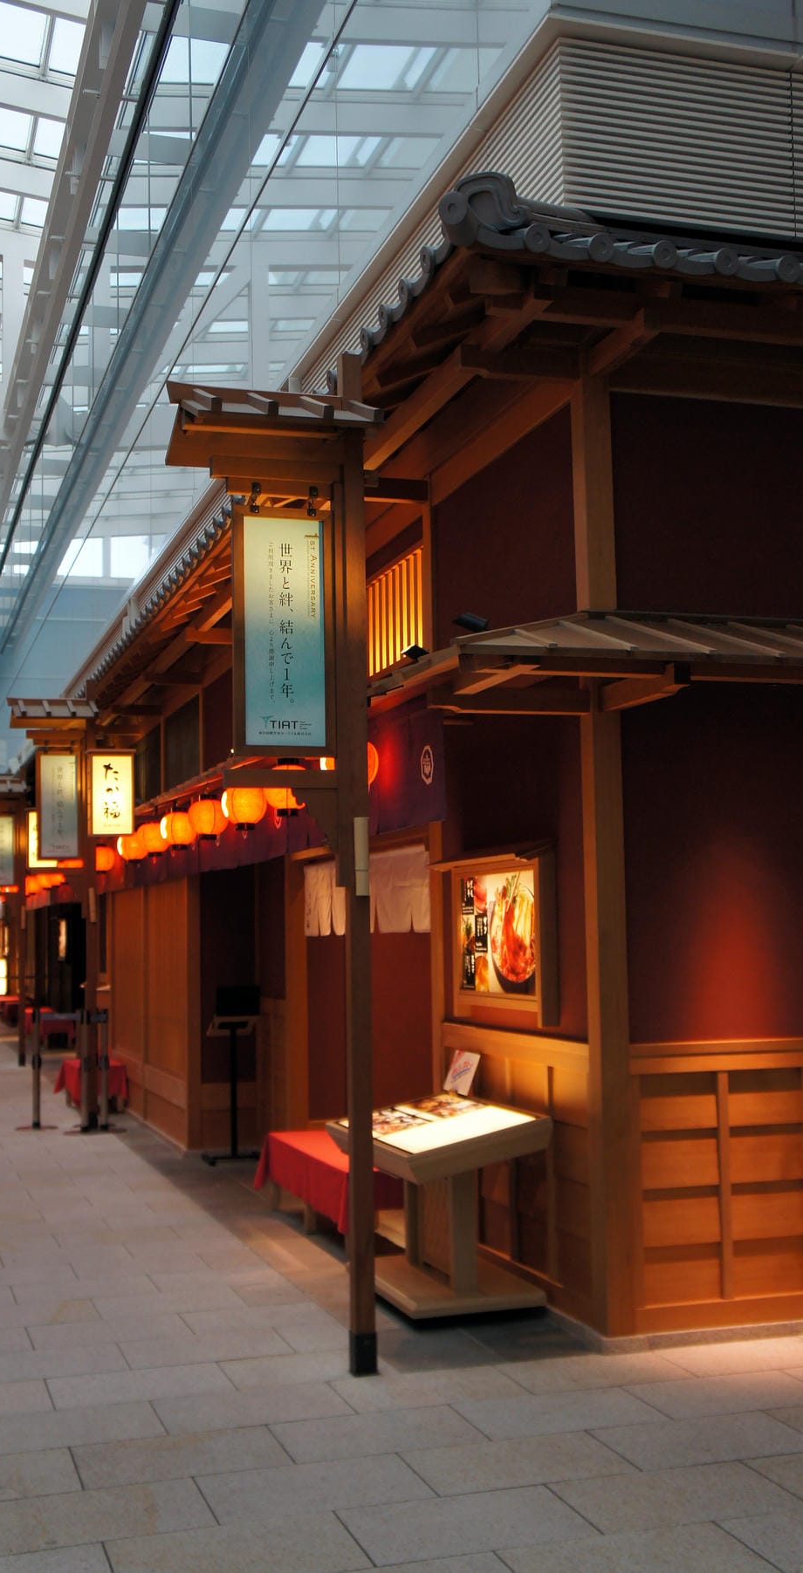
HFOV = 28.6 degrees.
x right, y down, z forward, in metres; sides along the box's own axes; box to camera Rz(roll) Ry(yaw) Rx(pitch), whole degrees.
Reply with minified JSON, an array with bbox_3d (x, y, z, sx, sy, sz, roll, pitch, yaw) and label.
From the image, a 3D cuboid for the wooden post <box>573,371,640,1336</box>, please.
[{"bbox_3d":[0.767,0.207,6.028,0.117,3.700,0.117,1,-6,-18],"label":"wooden post"}]

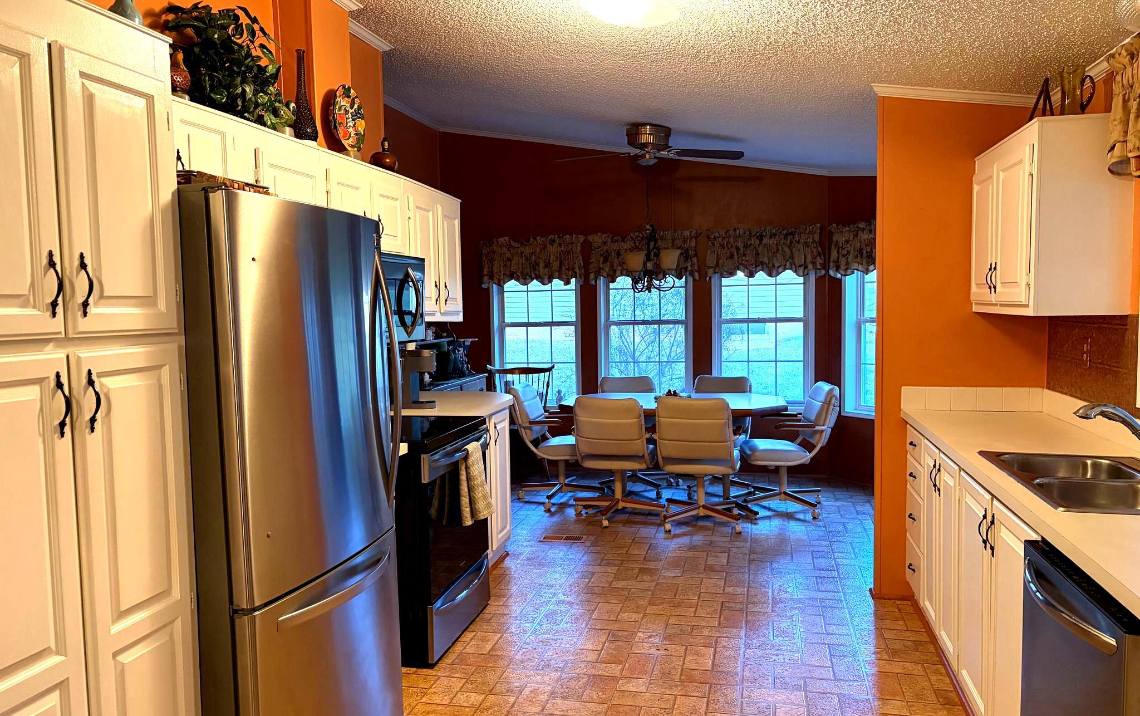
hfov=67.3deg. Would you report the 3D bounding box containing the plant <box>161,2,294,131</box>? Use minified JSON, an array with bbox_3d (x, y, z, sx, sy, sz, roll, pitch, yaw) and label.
[{"bbox_3d":[-1.160,-0.995,2.941,0.390,0.420,0.450,0,4,13],"label":"plant"}]

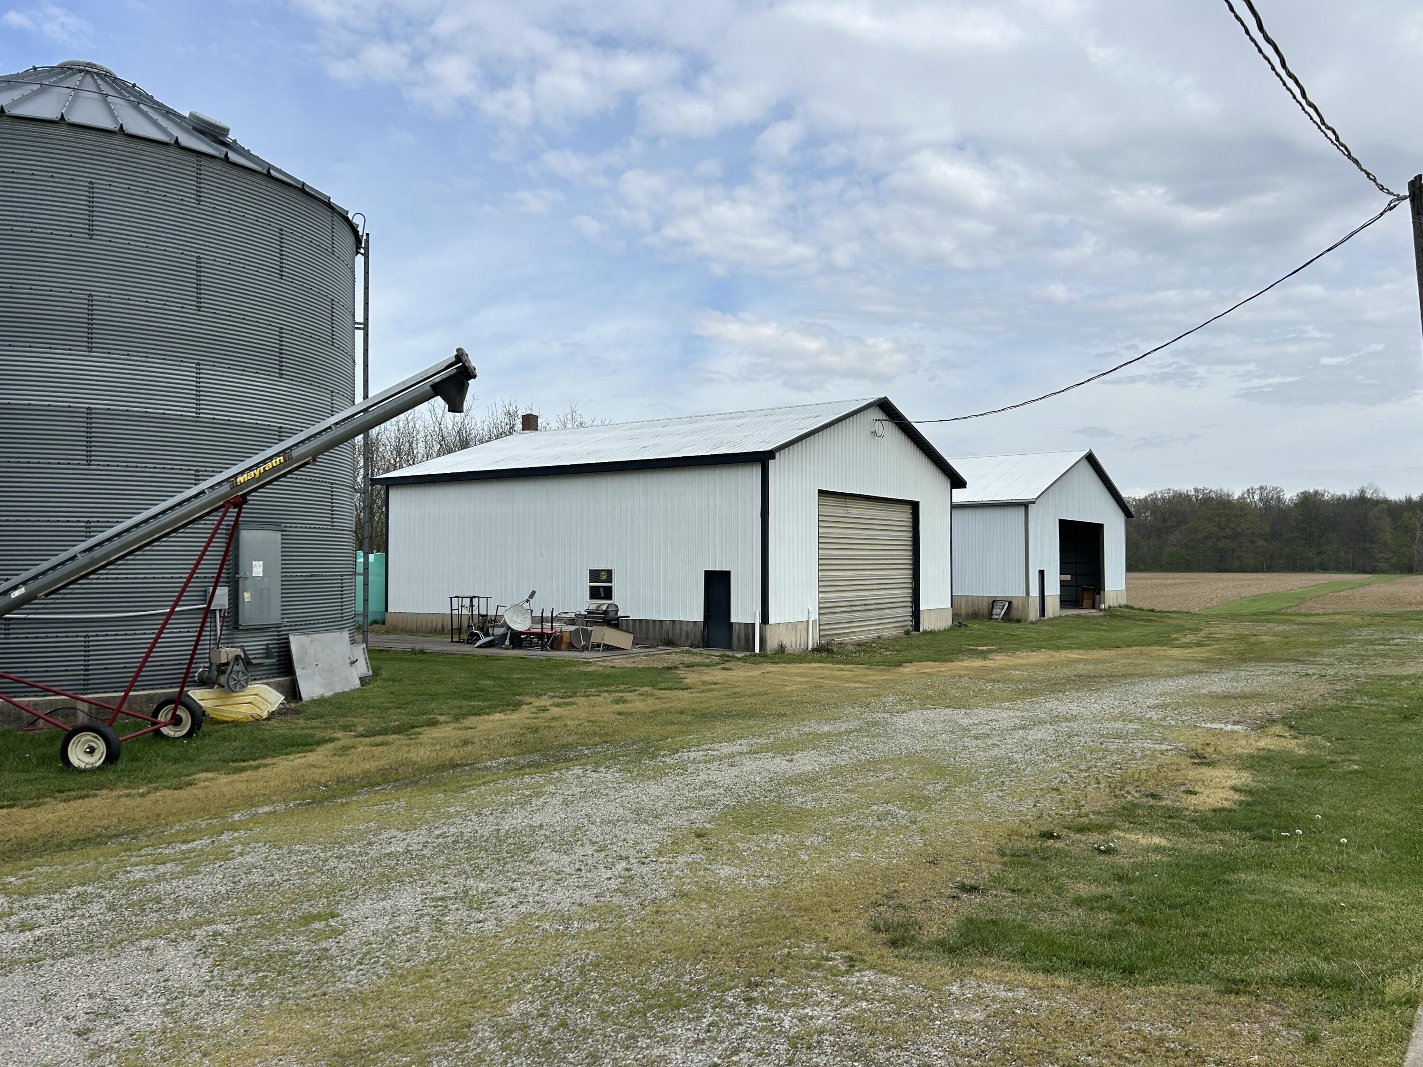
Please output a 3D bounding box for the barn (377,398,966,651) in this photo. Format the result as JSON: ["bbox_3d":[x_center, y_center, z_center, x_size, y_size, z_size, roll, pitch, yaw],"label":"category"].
[{"bbox_3d":[-1.174,-0.334,35.972,15.491,7.174,12.773,-1,-2,35],"label":"barn"}]

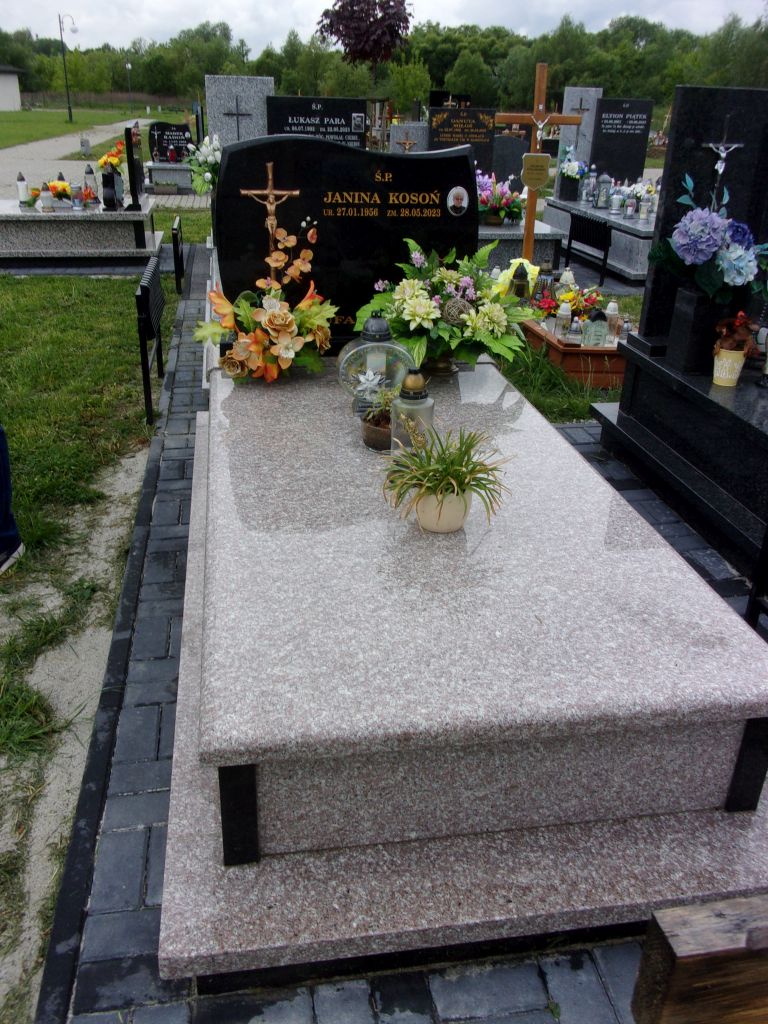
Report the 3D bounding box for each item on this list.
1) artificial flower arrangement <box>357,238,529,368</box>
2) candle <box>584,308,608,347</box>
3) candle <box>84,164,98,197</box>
[{"bbox_3d":[0.199,-0.715,2.968,0.600,0.450,0.420,-3,27,-10],"label":"artificial flower arrangement"},{"bbox_3d":[1.183,-1.032,4.609,0.110,0.195,0.100,-3,27,-10],"label":"candle"},{"bbox_3d":[-2.682,-3.002,7.574,0.140,0.325,0.140,-2,27,-10],"label":"candle"}]

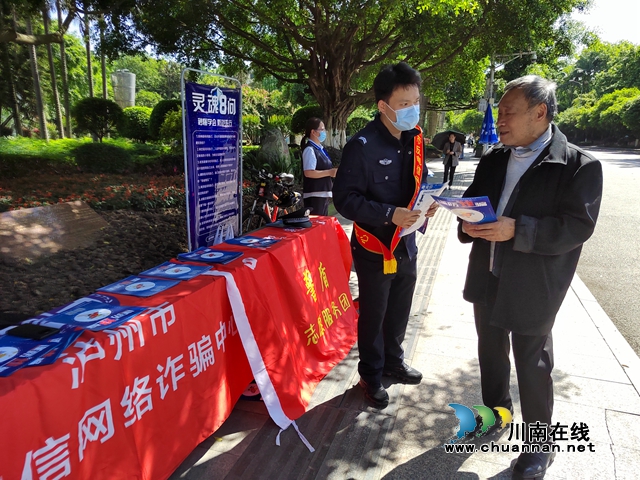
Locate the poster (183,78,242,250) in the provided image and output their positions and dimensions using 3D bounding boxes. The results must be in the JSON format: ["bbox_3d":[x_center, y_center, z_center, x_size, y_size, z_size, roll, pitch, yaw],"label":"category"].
[{"bbox_3d":[-1.101,-0.684,4.433,0.060,1.860,0.800,8,16,26],"label":"poster"}]

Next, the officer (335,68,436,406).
[{"bbox_3d":[0.395,0.003,2.239,0.550,1.750,0.440,-12,19,-41],"label":"officer"}]

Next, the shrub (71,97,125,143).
[{"bbox_3d":[-8.856,-4.838,17.000,2.050,1.800,2.000,-6,16,-24],"label":"shrub"}]

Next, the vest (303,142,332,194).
[{"bbox_3d":[-0.020,-0.698,4.150,0.290,0.530,0.410,5,15,16],"label":"vest"}]

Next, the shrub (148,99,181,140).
[{"bbox_3d":[-6.097,-4.818,17.000,1.600,1.680,1.600,-6,16,-24],"label":"shrub"}]

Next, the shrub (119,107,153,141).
[{"bbox_3d":[-7.768,-4.889,18.000,1.500,1.500,1.500,-6,16,-24],"label":"shrub"}]

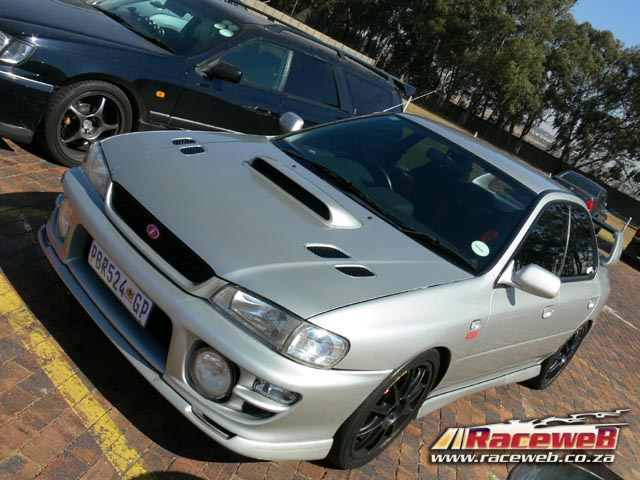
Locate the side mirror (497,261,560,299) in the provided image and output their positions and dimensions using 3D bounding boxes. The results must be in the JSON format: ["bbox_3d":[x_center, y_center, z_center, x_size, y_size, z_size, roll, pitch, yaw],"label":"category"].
[{"bbox_3d":[0.986,0.193,3.021,0.235,0.165,0.150,37,18,33],"label":"side mirror"}]

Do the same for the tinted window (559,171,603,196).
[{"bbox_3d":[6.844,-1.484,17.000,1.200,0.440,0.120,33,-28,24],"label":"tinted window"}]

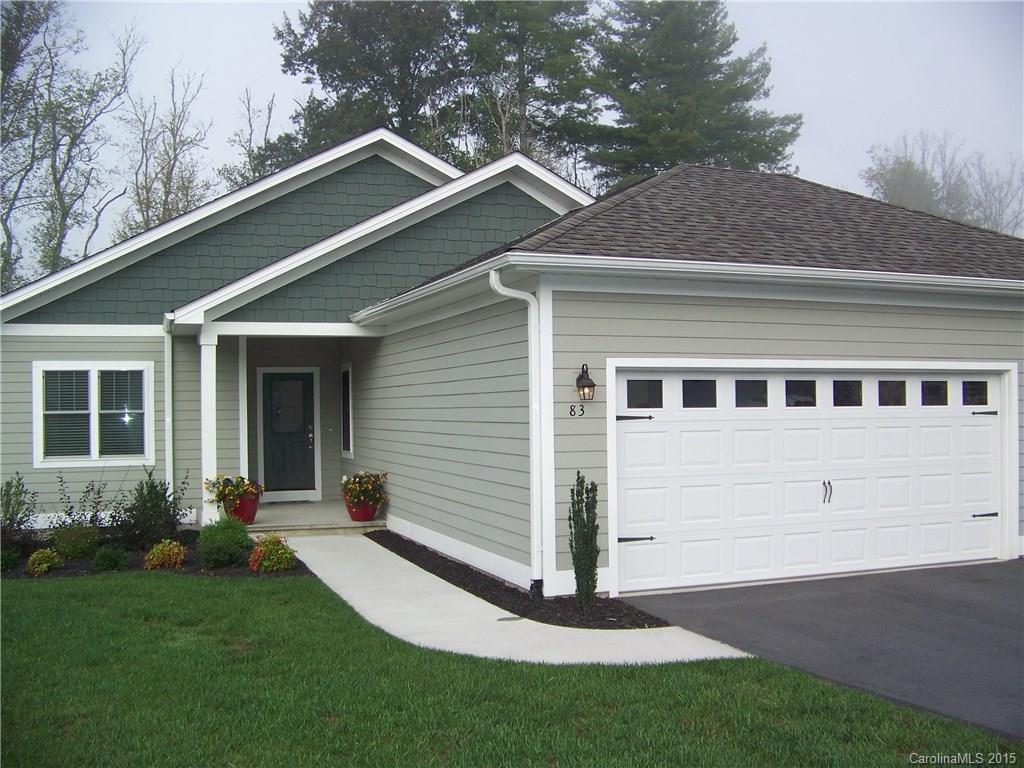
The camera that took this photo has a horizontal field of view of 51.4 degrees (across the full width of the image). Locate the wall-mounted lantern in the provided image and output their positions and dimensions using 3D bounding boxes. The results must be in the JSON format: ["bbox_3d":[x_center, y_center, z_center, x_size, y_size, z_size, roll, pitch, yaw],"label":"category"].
[{"bbox_3d":[0.662,-0.017,9.677,0.170,0.328,0.220,0,-1,-21],"label":"wall-mounted lantern"}]

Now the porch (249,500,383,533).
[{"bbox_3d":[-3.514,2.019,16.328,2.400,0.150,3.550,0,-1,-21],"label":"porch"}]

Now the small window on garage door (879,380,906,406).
[{"bbox_3d":[4.005,0.103,11.200,0.363,0.278,0.040,0,-1,-21],"label":"small window on garage door"}]

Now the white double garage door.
[{"bbox_3d":[3.236,0.903,10.868,4.790,2.135,0.100,0,-1,-21],"label":"white double garage door"}]

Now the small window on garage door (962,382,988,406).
[{"bbox_3d":[5.059,0.103,11.621,0.363,0.278,0.040,0,-1,-21],"label":"small window on garage door"}]

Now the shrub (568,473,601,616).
[{"bbox_3d":[0.635,1.376,9.325,0.270,1.240,0.270,0,-1,0],"label":"shrub"}]

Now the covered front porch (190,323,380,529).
[{"bbox_3d":[-3.592,0.609,16.340,2.530,2.780,3.550,0,-1,-21],"label":"covered front porch"}]

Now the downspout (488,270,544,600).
[{"bbox_3d":[0.031,0.461,9.732,0.450,2.990,0.110,0,-1,-21],"label":"downspout"}]

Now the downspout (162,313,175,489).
[{"bbox_3d":[-5.150,0.523,15.978,0.130,2.950,0.100,0,-1,-21],"label":"downspout"}]

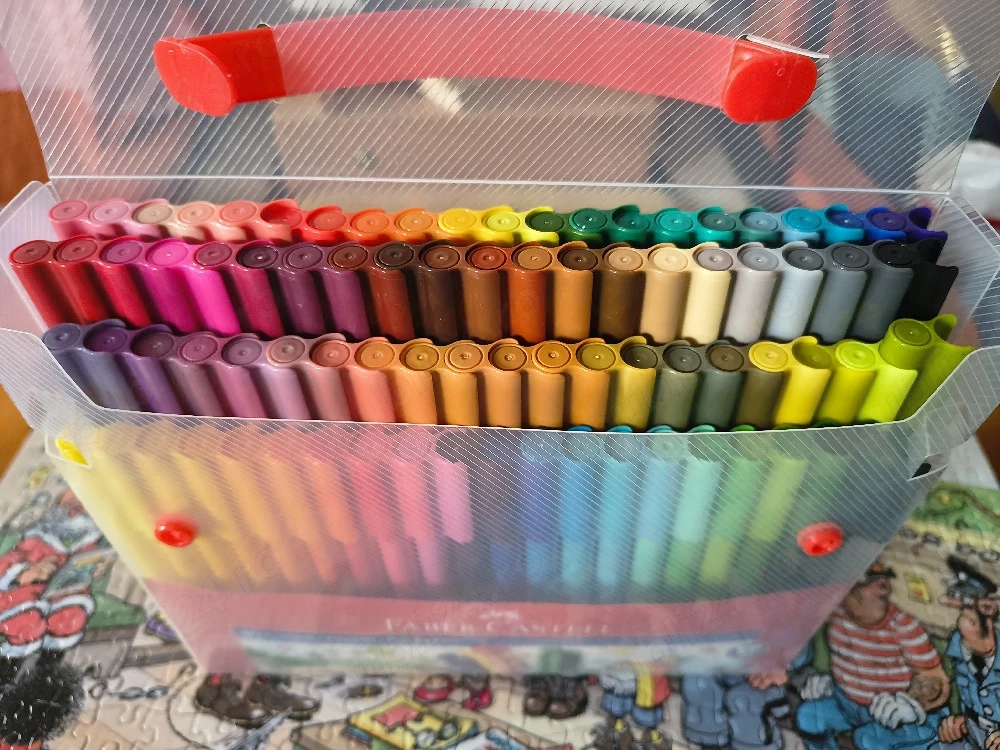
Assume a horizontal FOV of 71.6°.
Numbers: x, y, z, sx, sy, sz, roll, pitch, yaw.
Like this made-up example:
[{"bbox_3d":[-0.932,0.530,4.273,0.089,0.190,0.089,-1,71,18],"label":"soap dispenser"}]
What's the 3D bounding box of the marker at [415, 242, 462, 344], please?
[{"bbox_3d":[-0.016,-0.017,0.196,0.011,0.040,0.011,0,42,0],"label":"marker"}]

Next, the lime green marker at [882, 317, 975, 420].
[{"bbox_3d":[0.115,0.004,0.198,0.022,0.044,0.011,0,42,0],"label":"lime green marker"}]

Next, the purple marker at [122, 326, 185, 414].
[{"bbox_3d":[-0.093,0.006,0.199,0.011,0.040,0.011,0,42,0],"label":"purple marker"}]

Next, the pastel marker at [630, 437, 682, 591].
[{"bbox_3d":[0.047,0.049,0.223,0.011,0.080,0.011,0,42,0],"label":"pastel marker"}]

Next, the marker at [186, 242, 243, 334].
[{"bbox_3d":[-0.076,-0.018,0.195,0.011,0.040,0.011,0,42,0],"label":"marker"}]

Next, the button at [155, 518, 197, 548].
[{"bbox_3d":[-0.096,0.047,0.204,0.012,0.012,0.005,0,42,0],"label":"button"}]

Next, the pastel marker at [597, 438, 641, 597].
[{"bbox_3d":[0.034,0.067,0.230,0.011,0.130,0.011,-2,43,0],"label":"pastel marker"}]

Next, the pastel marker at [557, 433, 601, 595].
[{"bbox_3d":[0.024,0.067,0.230,0.011,0.130,0.011,-2,43,0],"label":"pastel marker"}]

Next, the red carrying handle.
[{"bbox_3d":[-0.003,-0.077,0.172,0.149,0.021,0.028,0,38,-1],"label":"red carrying handle"}]

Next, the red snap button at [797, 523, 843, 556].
[{"bbox_3d":[0.095,0.049,0.207,0.012,0.012,0.004,0,44,-1],"label":"red snap button"}]

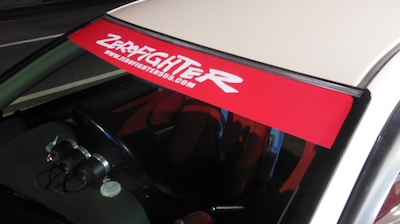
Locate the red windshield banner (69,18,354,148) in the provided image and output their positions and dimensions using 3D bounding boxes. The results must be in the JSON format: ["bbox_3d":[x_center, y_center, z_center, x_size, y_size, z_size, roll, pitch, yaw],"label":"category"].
[{"bbox_3d":[-0.111,-0.153,1.259,0.202,0.053,1.204,-42,40,-20],"label":"red windshield banner"}]

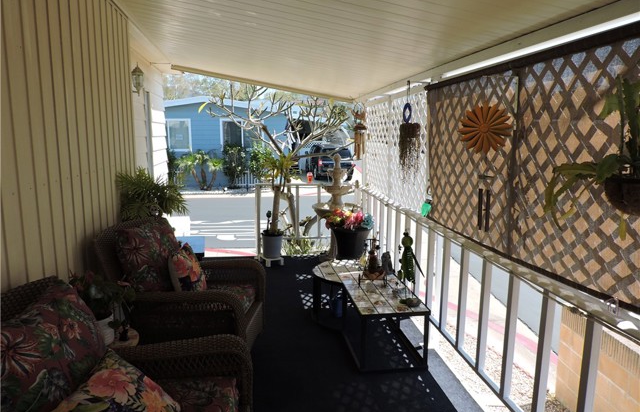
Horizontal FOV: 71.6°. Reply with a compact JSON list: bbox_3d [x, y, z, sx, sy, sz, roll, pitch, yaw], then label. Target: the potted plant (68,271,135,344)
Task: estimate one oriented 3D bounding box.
[{"bbox_3d":[-1.294,0.601,2.627,0.340,0.400,0.340,-1,9,-9],"label":"potted plant"}]

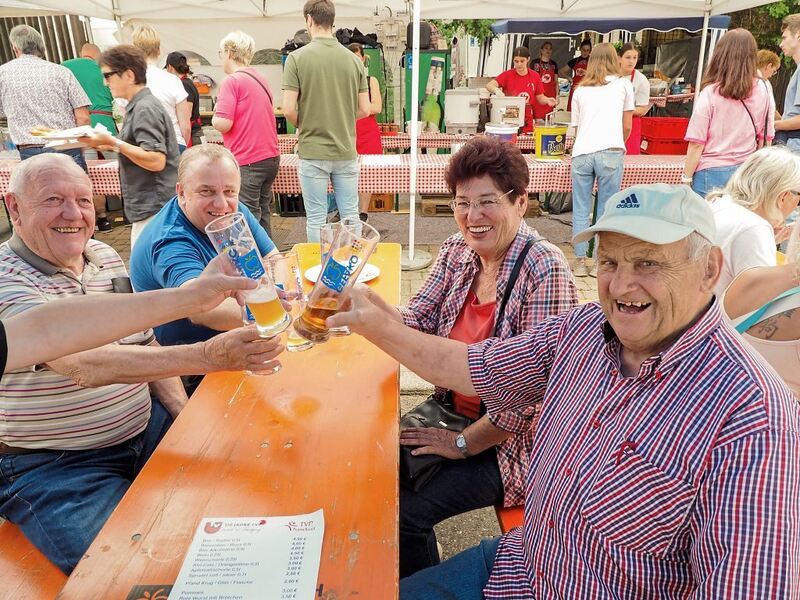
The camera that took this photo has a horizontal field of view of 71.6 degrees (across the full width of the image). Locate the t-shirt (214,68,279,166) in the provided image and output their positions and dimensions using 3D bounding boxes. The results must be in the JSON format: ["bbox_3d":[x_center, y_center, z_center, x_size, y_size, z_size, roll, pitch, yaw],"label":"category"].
[{"bbox_3d":[-1.020,-1.224,3.710,0.310,0.600,0.450,18,28,39],"label":"t-shirt"}]

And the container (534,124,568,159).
[{"bbox_3d":[1.328,-1.374,4.854,0.285,0.270,0.285,1,22,2],"label":"container"}]

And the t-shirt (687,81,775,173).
[{"bbox_3d":[1.923,-1.023,3.251,0.470,0.510,0.280,3,22,7],"label":"t-shirt"}]

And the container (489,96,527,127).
[{"bbox_3d":[1.135,-1.976,5.832,0.380,0.310,0.290,2,22,6],"label":"container"}]

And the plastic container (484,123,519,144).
[{"bbox_3d":[0.892,-1.386,4.850,0.280,0.270,0.280,1,22,4],"label":"plastic container"}]

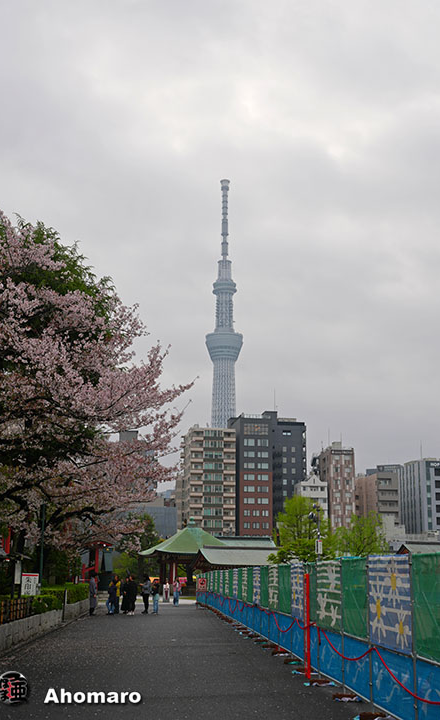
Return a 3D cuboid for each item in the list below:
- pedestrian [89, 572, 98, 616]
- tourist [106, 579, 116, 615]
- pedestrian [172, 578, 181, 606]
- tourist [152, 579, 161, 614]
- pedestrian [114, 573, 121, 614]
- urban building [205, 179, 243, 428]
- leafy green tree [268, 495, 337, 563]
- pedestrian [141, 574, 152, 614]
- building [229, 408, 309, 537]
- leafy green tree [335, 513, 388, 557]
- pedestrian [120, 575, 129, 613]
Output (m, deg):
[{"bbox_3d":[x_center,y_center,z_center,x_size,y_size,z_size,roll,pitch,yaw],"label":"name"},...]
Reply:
[{"bbox_3d":[-5.297,9.876,39.591,0.400,1.761,0.500,2,-13,-6],"label":"pedestrian"},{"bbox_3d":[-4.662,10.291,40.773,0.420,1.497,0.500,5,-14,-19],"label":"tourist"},{"bbox_3d":[-2.462,13.332,53.966,0.500,1.611,0.350,2,-13,-6],"label":"pedestrian"},{"bbox_3d":[-2.857,10.485,41.746,0.400,1.581,0.470,4,-14,-17],"label":"tourist"},{"bbox_3d":[-4.573,10.528,42.247,0.360,1.710,0.500,5,-14,-21],"label":"pedestrian"},{"bbox_3d":[7.244,16.014,1452.587,66.000,634.000,66.000,0,-13,0],"label":"urban building"},{"bbox_3d":[7.130,15.945,80.493,5.677,8.712,5.677,-1,-13,5],"label":"leafy green tree"},{"bbox_3d":[-3.266,10.513,42.191,0.450,1.725,0.470,-1,-13,6],"label":"pedestrian"},{"bbox_3d":[13.210,38.533,259.052,21.335,46.178,19.000,0,-13,0],"label":"building"},{"bbox_3d":[12.197,16.711,80.320,4.937,7.194,4.937,-2,-13,8],"label":"leafy green tree"},{"bbox_3d":[-4.301,10.693,42.781,0.500,1.634,0.420,-9,-16,36],"label":"pedestrian"}]

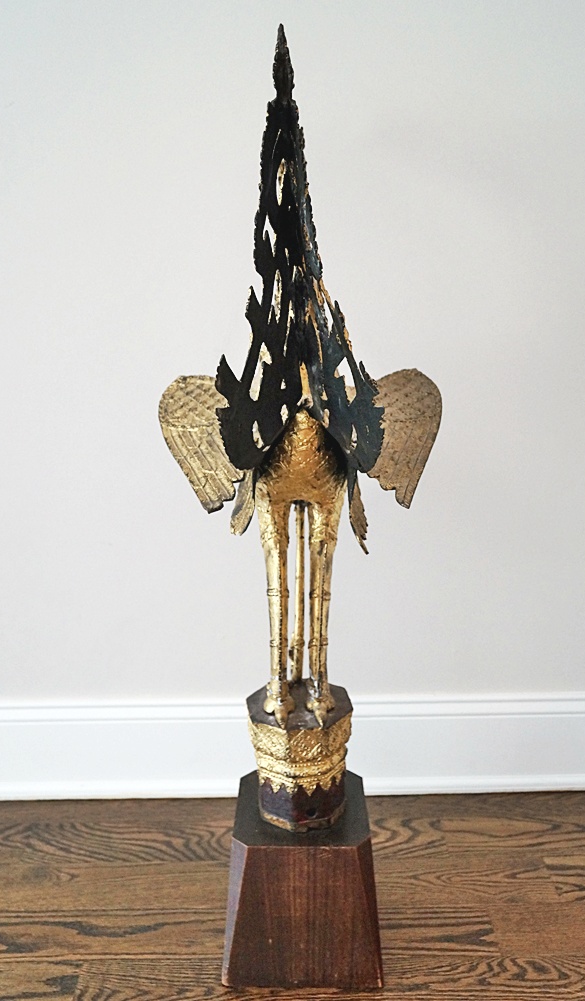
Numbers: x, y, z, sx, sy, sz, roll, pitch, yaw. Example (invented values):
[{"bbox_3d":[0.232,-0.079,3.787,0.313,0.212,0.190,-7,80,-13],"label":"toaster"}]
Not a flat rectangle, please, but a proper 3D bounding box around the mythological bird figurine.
[{"bbox_3d":[0.013,-0.055,1.084,0.360,0.967,0.370,-3,13,-8],"label":"mythological bird figurine"}]

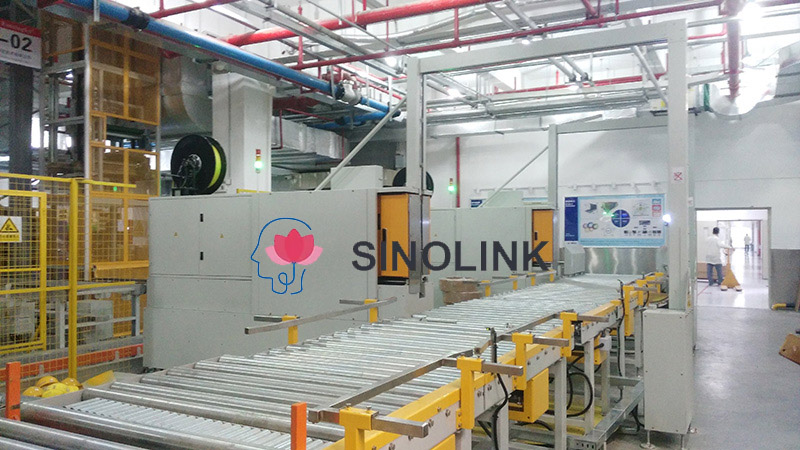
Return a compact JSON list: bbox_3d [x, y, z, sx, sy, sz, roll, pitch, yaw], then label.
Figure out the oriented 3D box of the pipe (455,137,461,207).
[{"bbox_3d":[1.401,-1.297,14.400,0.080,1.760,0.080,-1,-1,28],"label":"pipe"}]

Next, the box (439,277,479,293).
[{"bbox_3d":[0.675,0.687,6.800,0.400,0.150,0.280,-1,-1,28],"label":"box"}]

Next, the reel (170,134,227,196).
[{"bbox_3d":[-2.267,-0.677,6.700,0.650,0.670,0.250,-1,-1,28],"label":"reel"}]

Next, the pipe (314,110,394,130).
[{"bbox_3d":[-1.131,-2.405,13.600,2.100,0.160,0.160,-1,-1,29],"label":"pipe"}]

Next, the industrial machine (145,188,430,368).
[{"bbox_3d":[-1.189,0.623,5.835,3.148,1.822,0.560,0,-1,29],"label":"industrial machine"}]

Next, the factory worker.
[{"bbox_3d":[9.208,0.927,17.200,0.620,1.700,0.480,-1,-2,31],"label":"factory worker"}]

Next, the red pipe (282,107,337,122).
[{"bbox_3d":[-1.940,-2.429,13.200,0.060,0.060,1.930,-1,-1,28],"label":"red pipe"}]

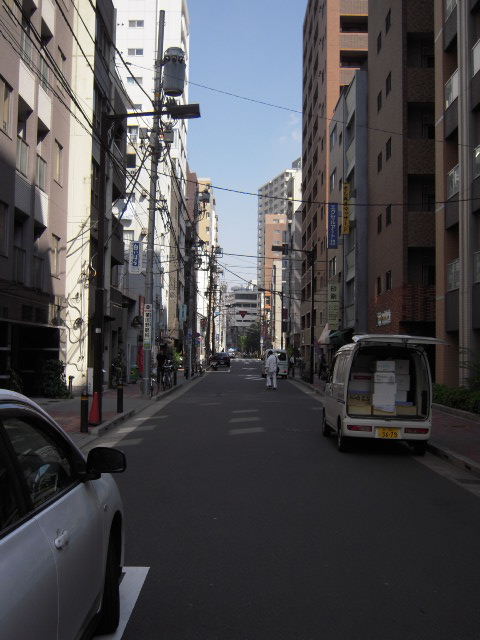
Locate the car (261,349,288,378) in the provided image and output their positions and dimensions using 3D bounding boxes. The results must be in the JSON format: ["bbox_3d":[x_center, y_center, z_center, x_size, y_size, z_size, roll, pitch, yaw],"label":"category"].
[{"bbox_3d":[2.054,2.581,49.282,1.520,1.800,3.500,1,-2,0],"label":"car"}]

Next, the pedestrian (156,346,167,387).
[{"bbox_3d":[-3.246,1.930,34.530,0.500,1.660,0.380,1,-2,0],"label":"pedestrian"}]

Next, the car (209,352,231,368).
[{"bbox_3d":[-1.753,3.620,74.027,1.700,1.450,4.400,1,-2,0],"label":"car"}]

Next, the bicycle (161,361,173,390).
[{"bbox_3d":[-2.821,2.148,32.019,0.550,1.050,1.700,1,-2,0],"label":"bicycle"}]

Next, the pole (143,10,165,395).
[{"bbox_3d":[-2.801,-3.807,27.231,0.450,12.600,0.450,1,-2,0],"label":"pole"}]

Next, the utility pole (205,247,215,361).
[{"bbox_3d":[-2.925,-1.212,76.202,0.400,11.000,0.400,1,-2,0],"label":"utility pole"}]

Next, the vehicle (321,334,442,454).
[{"bbox_3d":[2.362,1.283,15.003,1.500,1.870,3.550,1,-2,0],"label":"vehicle"}]

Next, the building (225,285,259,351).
[{"bbox_3d":[1.061,0.656,305.467,15.000,25.500,14.000,1,-2,0],"label":"building"}]

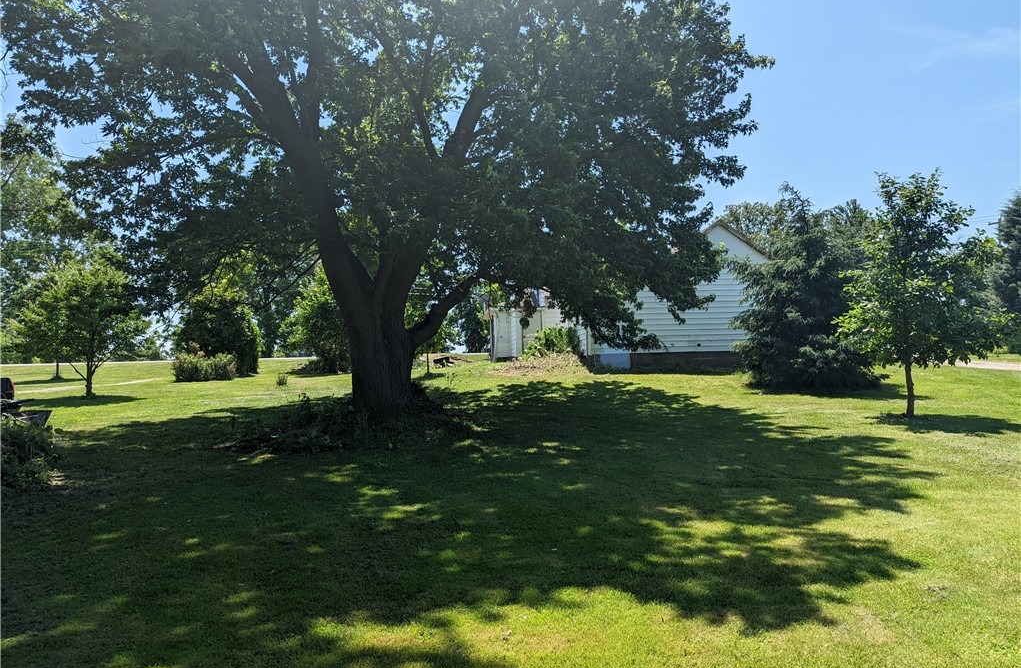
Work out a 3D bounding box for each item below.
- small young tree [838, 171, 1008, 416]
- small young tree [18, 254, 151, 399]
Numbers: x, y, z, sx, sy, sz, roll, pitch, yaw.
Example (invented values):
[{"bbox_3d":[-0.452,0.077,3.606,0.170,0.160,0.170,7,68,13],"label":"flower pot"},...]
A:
[{"bbox_3d":[7.617,-0.749,13.100,3.110,4.550,2.900,-1,0,0],"label":"small young tree"},{"bbox_3d":[-11.871,-0.222,19.700,3.610,3.980,3.300,-1,0,0],"label":"small young tree"}]

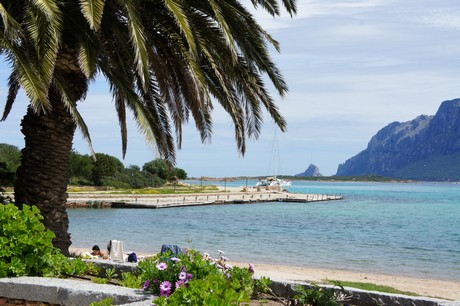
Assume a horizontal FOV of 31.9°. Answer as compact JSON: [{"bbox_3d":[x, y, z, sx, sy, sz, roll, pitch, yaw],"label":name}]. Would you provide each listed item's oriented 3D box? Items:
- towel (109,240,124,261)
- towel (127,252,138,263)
[{"bbox_3d":[-2.254,1.945,16.000,0.300,0.410,0.170,0,-2,-8],"label":"towel"},{"bbox_3d":[-1.933,2.085,16.000,0.230,0.200,0.190,0,-2,-7],"label":"towel"}]

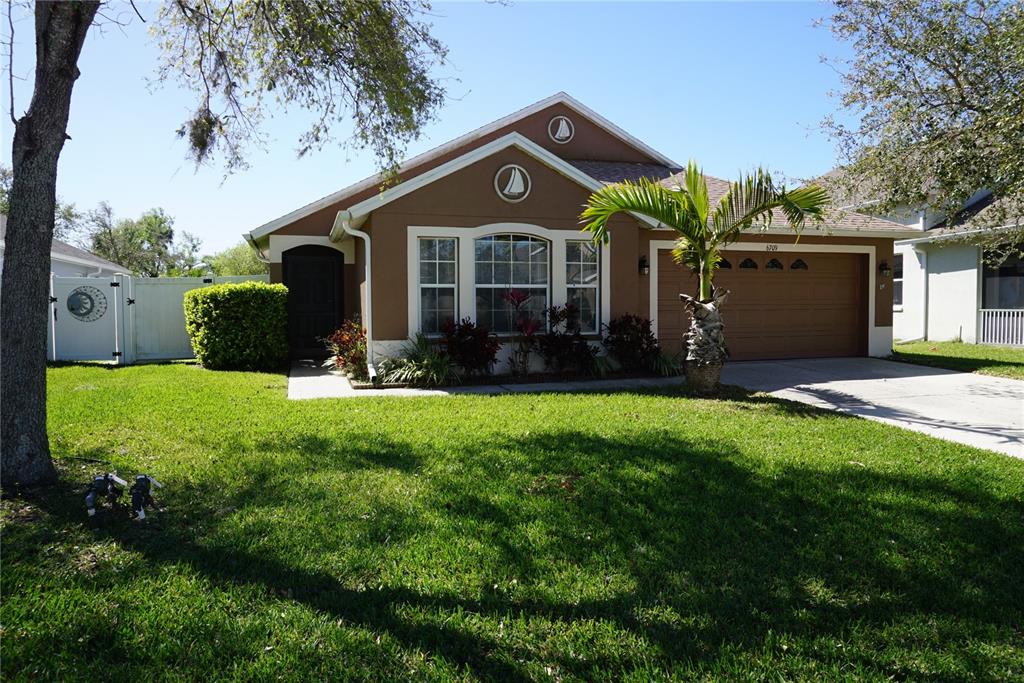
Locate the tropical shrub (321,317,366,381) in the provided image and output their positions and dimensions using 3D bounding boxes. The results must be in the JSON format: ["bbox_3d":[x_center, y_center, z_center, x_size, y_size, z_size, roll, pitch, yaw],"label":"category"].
[{"bbox_3d":[-2.683,0.105,11.000,0.800,0.970,0.750,-1,2,-17],"label":"tropical shrub"}]

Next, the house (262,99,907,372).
[{"bbox_3d":[0.374,-2.651,17.885,13.300,5.800,13.000,-1,2,-17],"label":"house"}]

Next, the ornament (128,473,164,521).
[{"bbox_3d":[-2.443,1.040,4.550,0.180,0.260,0.190,0,3,20],"label":"ornament"}]

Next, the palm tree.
[{"bbox_3d":[2.693,-0.914,9.600,3.350,3.150,2.700,-1,2,-17],"label":"palm tree"}]

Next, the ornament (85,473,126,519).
[{"bbox_3d":[-2.739,1.038,4.600,0.230,0.260,0.210,0,3,20],"label":"ornament"}]

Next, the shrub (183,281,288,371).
[{"bbox_3d":[-5.066,-0.268,12.600,1.780,1.560,1.400,-1,2,-17],"label":"shrub"}]

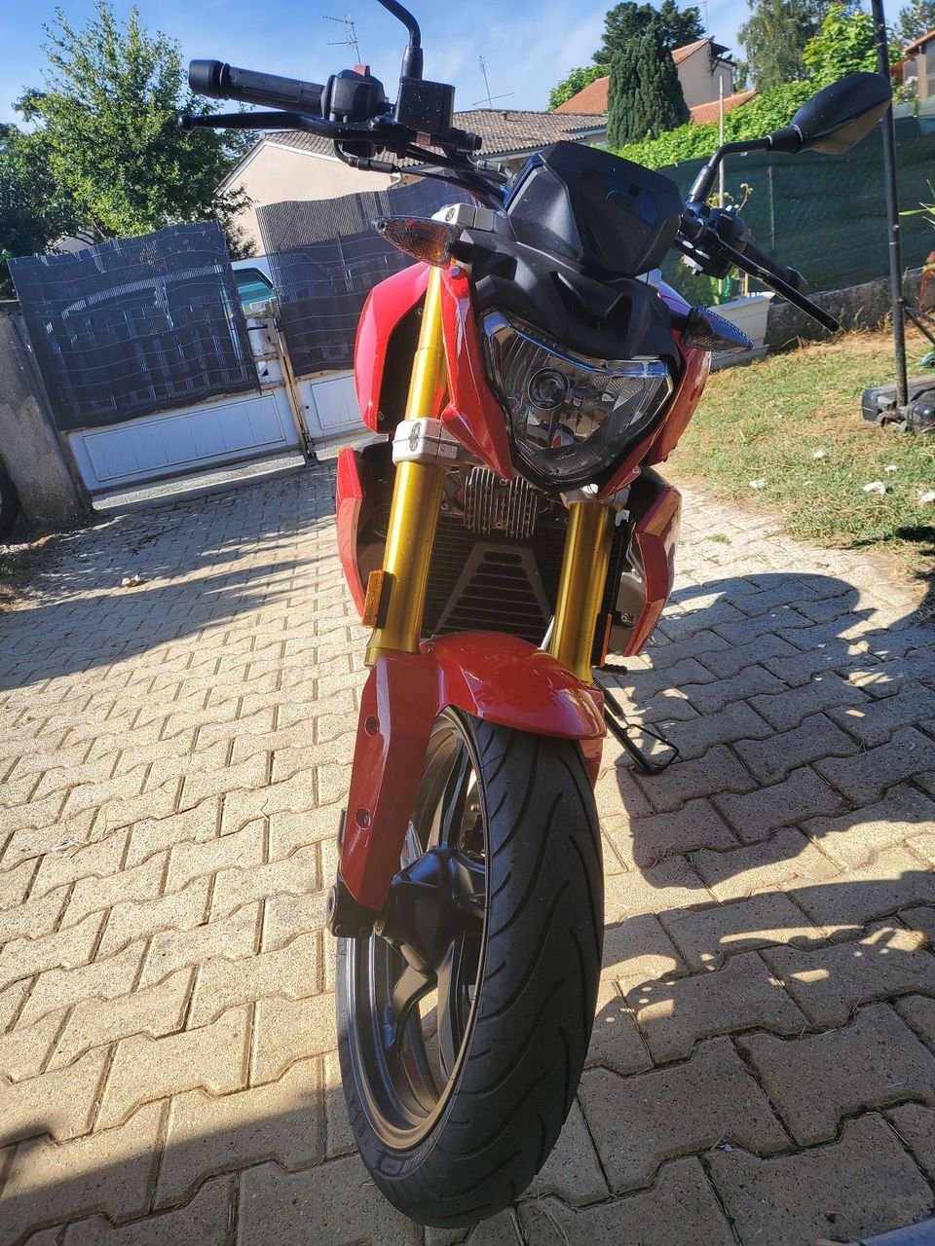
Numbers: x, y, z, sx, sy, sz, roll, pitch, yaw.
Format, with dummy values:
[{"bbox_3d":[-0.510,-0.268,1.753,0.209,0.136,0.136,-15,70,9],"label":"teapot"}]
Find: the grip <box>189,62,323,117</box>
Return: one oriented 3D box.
[{"bbox_3d":[-0.236,-0.600,1.052,0.150,0.038,0.038,8,21,-3],"label":"grip"}]

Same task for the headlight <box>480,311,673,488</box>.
[{"bbox_3d":[0.091,-0.210,0.940,0.210,0.155,0.115,10,10,-19],"label":"headlight"}]

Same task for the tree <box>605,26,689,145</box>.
[{"bbox_3d":[3.473,-8.702,17.387,1.500,4.300,1.500,-6,21,14],"label":"tree"}]

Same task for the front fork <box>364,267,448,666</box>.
[{"bbox_3d":[-0.044,-0.182,1.003,0.060,0.460,0.060,10,-3,-19],"label":"front fork"}]

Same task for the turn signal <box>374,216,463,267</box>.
[{"bbox_3d":[-0.051,-0.372,0.902,0.090,0.045,0.048,10,22,-19],"label":"turn signal"}]

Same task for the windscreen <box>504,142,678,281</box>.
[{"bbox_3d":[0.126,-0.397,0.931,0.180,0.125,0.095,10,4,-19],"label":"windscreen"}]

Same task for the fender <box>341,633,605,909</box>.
[{"bbox_3d":[0.008,0.136,0.996,0.250,0.290,0.290,10,22,-19],"label":"fender"}]

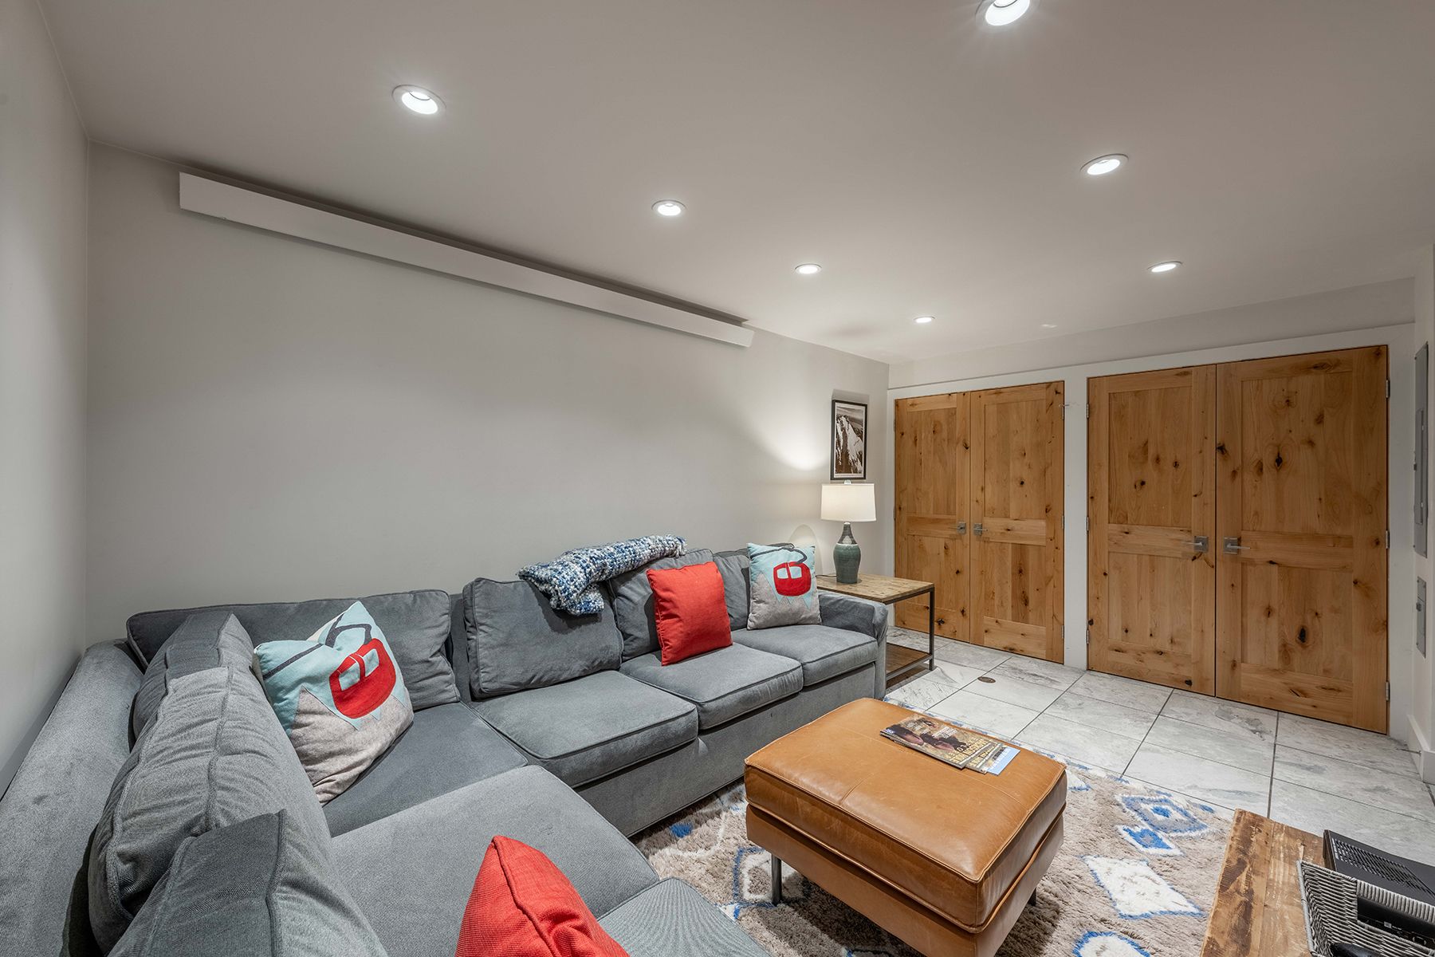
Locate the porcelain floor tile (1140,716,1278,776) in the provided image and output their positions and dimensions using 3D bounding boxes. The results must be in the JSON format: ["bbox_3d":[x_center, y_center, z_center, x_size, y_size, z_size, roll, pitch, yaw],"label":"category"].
[{"bbox_3d":[2.483,1.350,2.620,0.456,0.010,0.456,0,0,-42],"label":"porcelain floor tile"}]

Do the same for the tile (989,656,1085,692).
[{"bbox_3d":[2.211,1.355,3.598,0.456,0.010,0.456,0,0,-42],"label":"tile"}]

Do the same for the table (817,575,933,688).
[{"bbox_3d":[1.025,1.043,3.663,0.720,0.608,0.700,0,0,-42],"label":"table"}]

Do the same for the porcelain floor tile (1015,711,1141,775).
[{"bbox_3d":[1.842,1.348,2.652,0.456,0.010,0.456,0,0,-42],"label":"porcelain floor tile"}]

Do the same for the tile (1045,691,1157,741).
[{"bbox_3d":[2.179,1.351,2.957,0.456,0.010,0.456,0,0,-42],"label":"tile"}]

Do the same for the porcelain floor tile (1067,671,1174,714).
[{"bbox_3d":[2.515,1.354,3.261,0.456,0.010,0.456,0,0,-42],"label":"porcelain floor tile"}]

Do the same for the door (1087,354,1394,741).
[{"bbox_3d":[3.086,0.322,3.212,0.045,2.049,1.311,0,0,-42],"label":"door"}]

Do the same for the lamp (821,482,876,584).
[{"bbox_3d":[0.941,0.379,3.710,0.385,0.720,0.385,0,0,0],"label":"lamp"}]

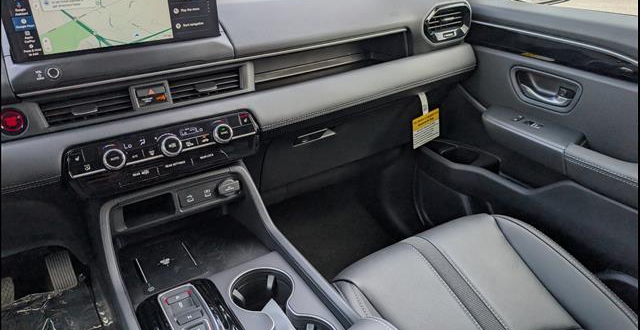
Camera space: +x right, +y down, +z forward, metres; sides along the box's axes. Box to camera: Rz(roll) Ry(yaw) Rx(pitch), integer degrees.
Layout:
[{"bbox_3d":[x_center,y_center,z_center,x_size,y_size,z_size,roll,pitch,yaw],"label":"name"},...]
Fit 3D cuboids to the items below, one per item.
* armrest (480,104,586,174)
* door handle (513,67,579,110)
[{"bbox_3d":[0.458,-0.055,0.979,0.087,0.065,0.210,-19,36,-30],"label":"armrest"},{"bbox_3d":[0.489,-0.169,0.966,0.037,0.070,0.148,-19,36,-30],"label":"door handle"}]

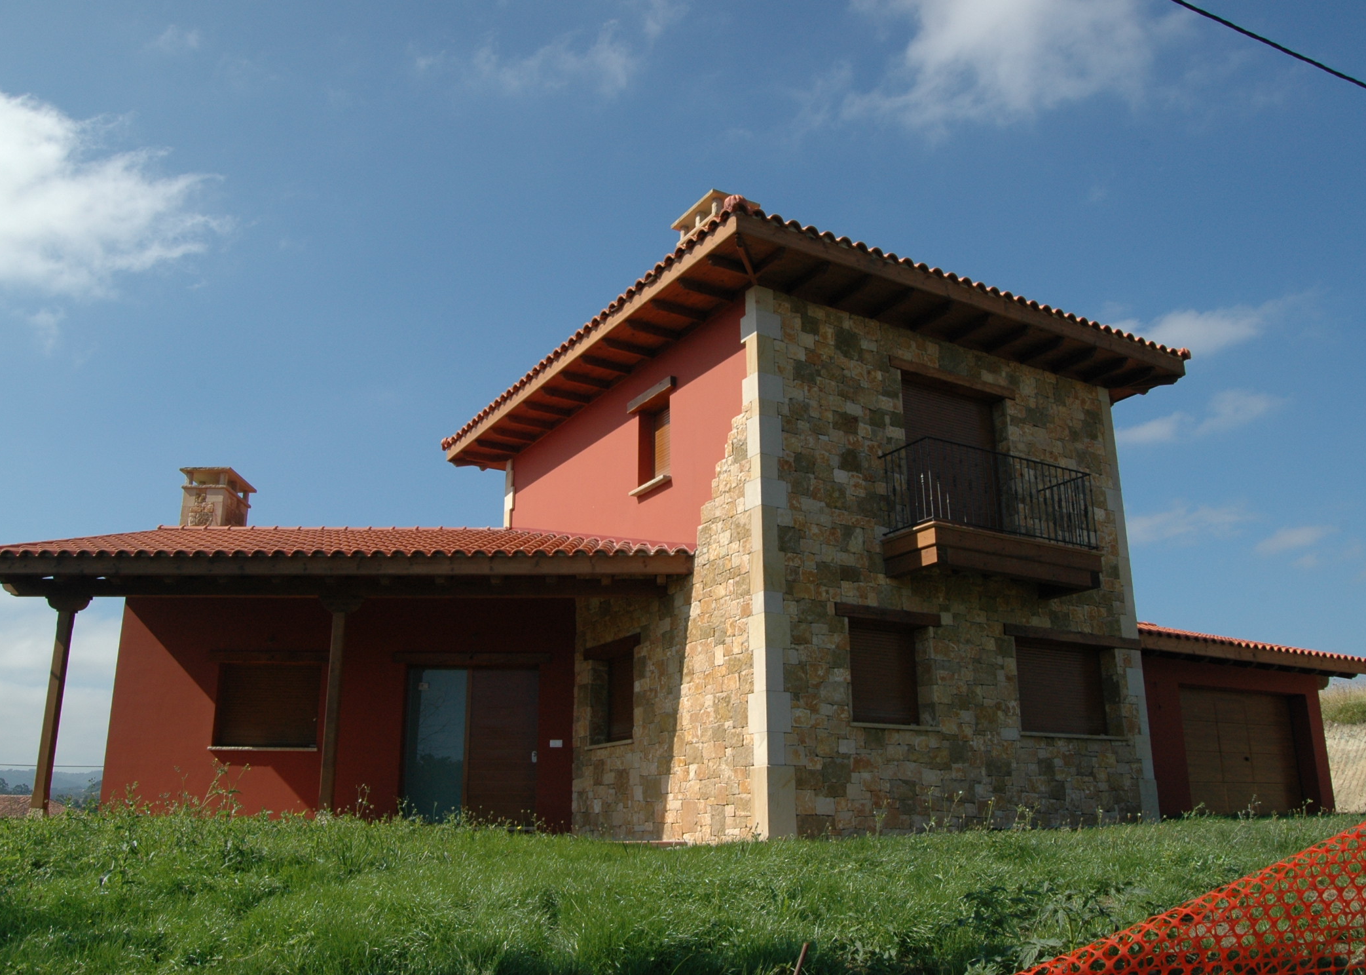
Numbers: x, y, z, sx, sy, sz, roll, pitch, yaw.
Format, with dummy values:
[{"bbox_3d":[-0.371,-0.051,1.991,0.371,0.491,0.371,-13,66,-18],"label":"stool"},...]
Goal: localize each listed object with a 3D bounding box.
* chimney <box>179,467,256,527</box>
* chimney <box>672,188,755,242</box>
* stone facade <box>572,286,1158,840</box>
[{"bbox_3d":[-7.711,0.408,18.150,0.800,1.198,1.240,0,-17,-2],"label":"chimney"},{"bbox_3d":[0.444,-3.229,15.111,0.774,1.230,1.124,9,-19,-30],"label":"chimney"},{"bbox_3d":[2.199,1.539,14.716,5.904,5.883,4.505,9,-19,-30],"label":"stone facade"}]

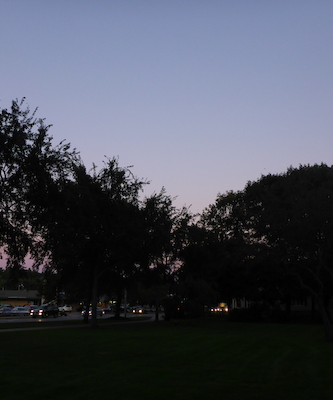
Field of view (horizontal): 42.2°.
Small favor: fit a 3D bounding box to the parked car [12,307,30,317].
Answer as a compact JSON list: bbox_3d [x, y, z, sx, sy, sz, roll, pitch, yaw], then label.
[{"bbox_3d":[-23.927,18.191,70.187,4.600,1.480,1.800,-11,-17,37],"label":"parked car"}]

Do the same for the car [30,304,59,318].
[{"bbox_3d":[-17.079,15.648,60.514,1.900,1.800,4.800,-5,-15,18],"label":"car"}]

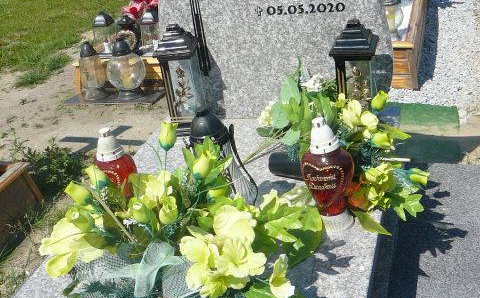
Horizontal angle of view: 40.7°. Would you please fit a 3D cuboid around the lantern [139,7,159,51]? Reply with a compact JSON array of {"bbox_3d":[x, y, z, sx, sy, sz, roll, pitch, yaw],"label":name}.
[{"bbox_3d":[-0.529,-0.705,3.850,0.125,0.280,0.125,1,26,19],"label":"lantern"}]

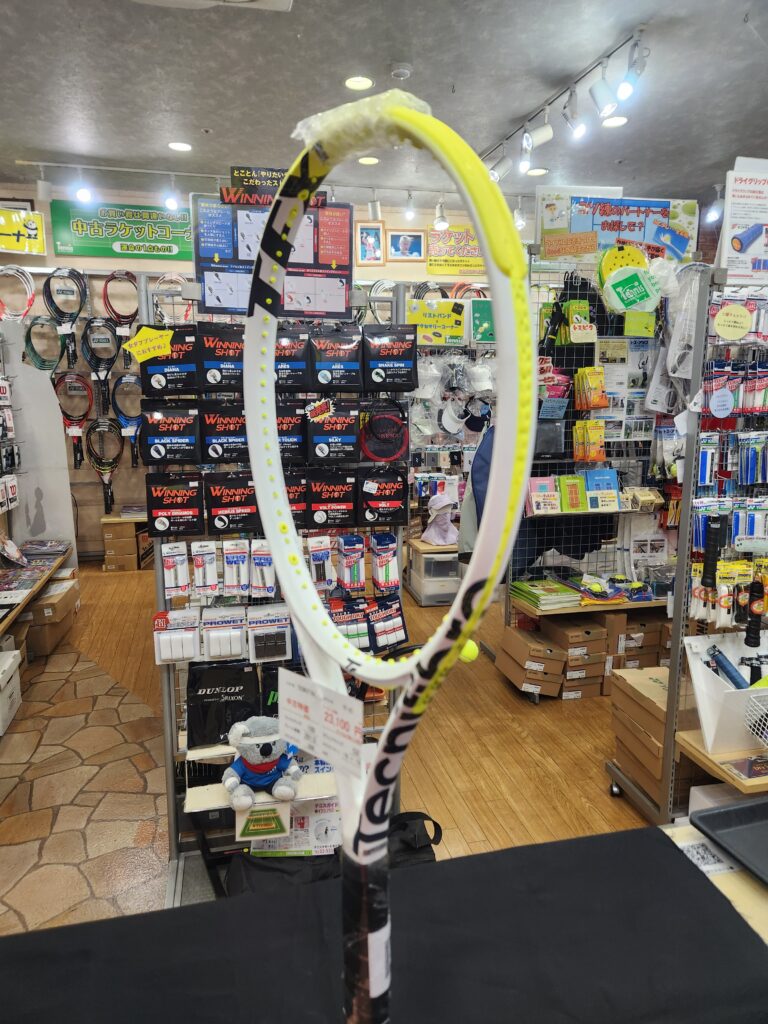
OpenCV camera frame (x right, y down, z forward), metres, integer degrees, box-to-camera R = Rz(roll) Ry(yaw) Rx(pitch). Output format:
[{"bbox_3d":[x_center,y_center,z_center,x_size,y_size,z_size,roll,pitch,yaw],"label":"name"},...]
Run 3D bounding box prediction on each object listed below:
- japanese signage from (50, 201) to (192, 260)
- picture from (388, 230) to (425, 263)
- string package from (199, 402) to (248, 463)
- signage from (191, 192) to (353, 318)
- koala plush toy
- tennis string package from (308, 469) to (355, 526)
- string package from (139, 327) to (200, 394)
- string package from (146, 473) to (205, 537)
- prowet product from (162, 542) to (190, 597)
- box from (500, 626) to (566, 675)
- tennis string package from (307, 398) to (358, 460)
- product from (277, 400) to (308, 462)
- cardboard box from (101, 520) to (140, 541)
[{"bbox_3d":[-1.722,-1.990,4.843,1.169,0.363,0.015,-2,11,-13],"label":"japanese signage"},{"bbox_3d":[0.187,-2.242,5.742,0.350,0.260,0.025,-2,11,-13],"label":"picture"},{"bbox_3d":[-0.360,-0.185,1.563,0.119,0.145,0.020,-2,11,-13],"label":"string package"},{"bbox_3d":[-0.276,-0.636,1.690,0.393,0.283,0.012,-2,10,-12],"label":"signage"},{"bbox_3d":[-0.302,0.620,1.690,0.185,0.205,0.155,-2,10,-14],"label":"koala plush toy"},{"bbox_3d":[-0.144,-0.041,1.870,0.142,0.164,0.020,-2,10,-12],"label":"tennis string package"},{"bbox_3d":[-0.548,-0.388,1.744,0.143,0.170,0.020,-2,11,-13],"label":"string package"},{"bbox_3d":[-0.546,-0.021,1.785,0.142,0.164,0.020,-2,10,-13],"label":"string package"},{"bbox_3d":[-0.500,0.140,1.631,0.056,0.134,0.022,-2,10,-14],"label":"prowet product"},{"bbox_3d":[0.761,0.704,3.460,0.209,0.112,0.300,11,7,-15],"label":"box"},{"bbox_3d":[-0.133,-0.212,1.790,0.142,0.164,0.020,-2,10,-12],"label":"tennis string package"},{"bbox_3d":[-0.271,-0.210,1.780,0.142,0.164,0.020,-2,10,-12],"label":"product"},{"bbox_3d":[-1.902,0.112,4.969,0.225,0.118,0.310,-2,10,-12],"label":"cardboard box"}]

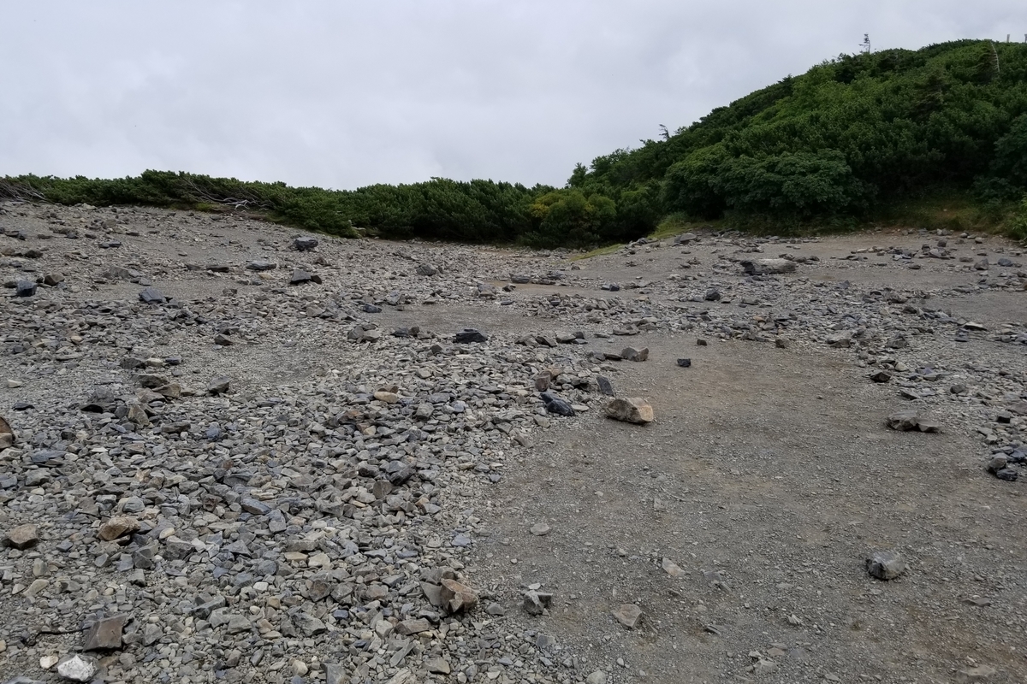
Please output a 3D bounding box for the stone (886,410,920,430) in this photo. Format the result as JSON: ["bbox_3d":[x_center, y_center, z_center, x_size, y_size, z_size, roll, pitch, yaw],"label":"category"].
[{"bbox_3d":[2.982,0.606,5.900,0.225,0.130,0.180,1,3,20],"label":"stone"}]

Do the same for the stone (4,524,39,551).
[{"bbox_3d":[-2.324,0.923,3.640,0.145,0.090,0.120,-1,4,-25],"label":"stone"}]

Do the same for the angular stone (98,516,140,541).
[{"bbox_3d":[-1.915,0.907,3.740,0.190,0.085,0.130,-1,4,-25],"label":"angular stone"}]

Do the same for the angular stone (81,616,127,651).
[{"bbox_3d":[-1.410,1.000,2.657,0.134,0.085,0.107,-3,6,-28],"label":"angular stone"}]

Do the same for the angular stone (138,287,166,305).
[{"bbox_3d":[-5.110,-0.647,10.900,0.370,0.200,0.280,-1,3,-15],"label":"angular stone"}]

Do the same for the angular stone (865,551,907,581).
[{"bbox_3d":[1.542,0.926,3.194,0.139,0.089,0.112,2,6,26],"label":"angular stone"}]

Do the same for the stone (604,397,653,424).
[{"bbox_3d":[0.910,0.545,6.100,0.360,0.180,0.250,1,4,25],"label":"stone"}]

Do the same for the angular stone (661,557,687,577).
[{"bbox_3d":[0.670,0.942,3.222,0.058,0.042,0.105,-3,6,-33],"label":"angular stone"}]

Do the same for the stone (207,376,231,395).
[{"bbox_3d":[-2.286,0.342,5.982,0.148,0.130,0.126,-2,5,-21],"label":"stone"}]

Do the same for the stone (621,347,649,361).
[{"bbox_3d":[1.358,0.130,8.650,0.310,0.155,0.220,1,3,10],"label":"stone"}]

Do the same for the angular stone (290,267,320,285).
[{"bbox_3d":[-3.728,-1.187,13.800,0.520,0.270,0.380,1,3,10],"label":"angular stone"}]

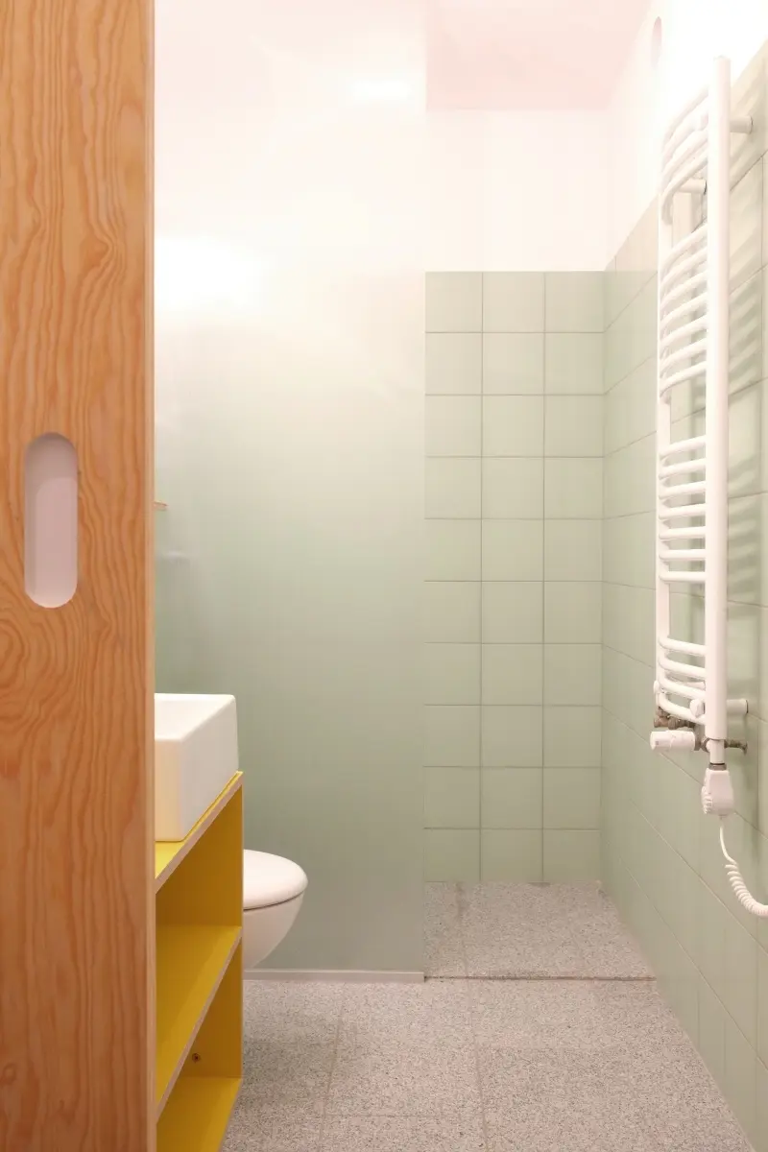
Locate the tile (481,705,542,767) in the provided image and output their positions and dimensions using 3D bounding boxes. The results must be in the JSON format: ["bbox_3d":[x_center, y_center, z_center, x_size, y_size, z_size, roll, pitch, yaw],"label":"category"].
[{"bbox_3d":[0.413,0.517,3.419,0.198,0.198,0.009,0,1,1],"label":"tile"}]

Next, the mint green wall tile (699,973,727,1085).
[{"bbox_3d":[0.682,0.940,2.185,0.009,0.175,0.194,0,1,1],"label":"mint green wall tile"}]

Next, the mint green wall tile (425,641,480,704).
[{"bbox_3d":[0.216,0.319,3.417,0.198,0.198,0.009,0,1,1],"label":"mint green wall tile"}]

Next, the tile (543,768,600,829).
[{"bbox_3d":[0.612,0.723,3.434,0.188,0.199,0.009,0,1,1],"label":"tile"}]

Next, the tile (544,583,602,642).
[{"bbox_3d":[0.611,0.119,3.409,0.188,0.198,0.009,0,1,1],"label":"tile"}]

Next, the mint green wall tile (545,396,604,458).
[{"bbox_3d":[0.613,-0.483,3.408,0.188,0.199,0.009,0,1,1],"label":"mint green wall tile"}]

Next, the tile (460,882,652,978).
[{"bbox_3d":[0.454,1.010,3.037,0.470,0.018,0.775,0,1,1],"label":"tile"}]

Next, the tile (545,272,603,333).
[{"bbox_3d":[0.610,-0.879,3.382,0.187,0.192,0.009,0,1,1],"label":"tile"}]

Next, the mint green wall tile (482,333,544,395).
[{"bbox_3d":[0.417,-0.681,3.393,0.198,0.198,0.009,0,1,1],"label":"mint green wall tile"}]

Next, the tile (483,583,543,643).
[{"bbox_3d":[0.416,0.119,3.411,0.198,0.198,0.009,0,1,1],"label":"tile"}]

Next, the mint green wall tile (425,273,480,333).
[{"bbox_3d":[0.216,-0.880,3.391,0.196,0.192,0.009,0,1,1],"label":"mint green wall tile"}]

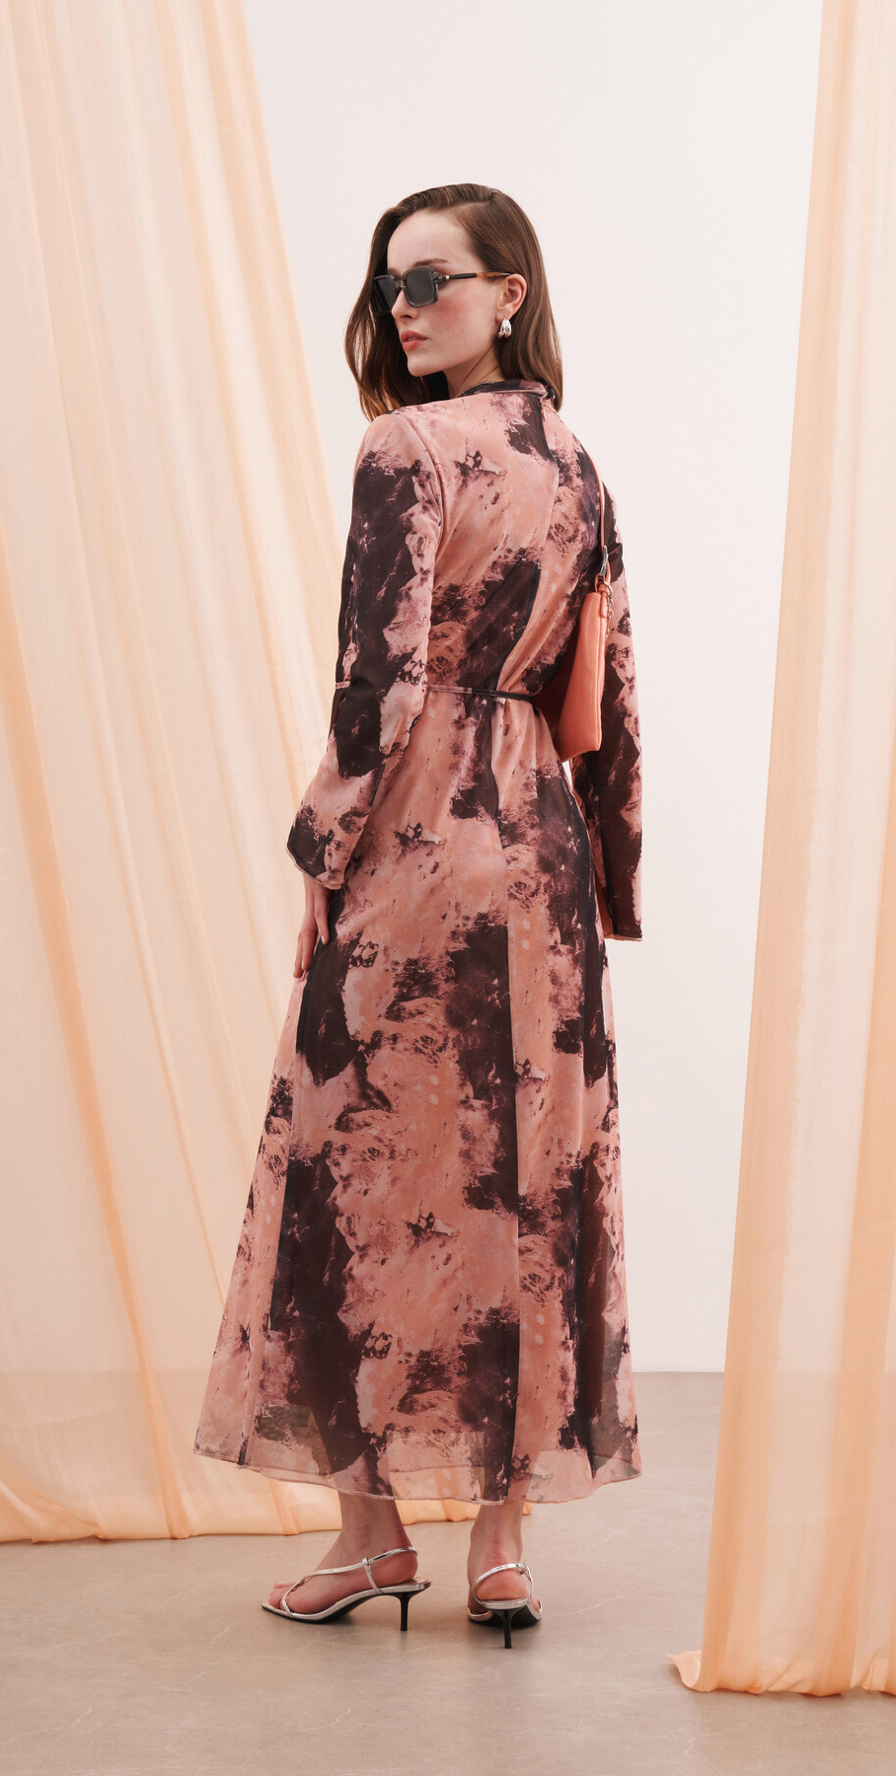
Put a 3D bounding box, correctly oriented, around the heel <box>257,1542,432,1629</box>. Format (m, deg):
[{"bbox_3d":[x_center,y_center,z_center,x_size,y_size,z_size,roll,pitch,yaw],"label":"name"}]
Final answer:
[{"bbox_3d":[-0.128,0.877,3.440,0.238,0.107,0.090,0,-1,29],"label":"heel"}]

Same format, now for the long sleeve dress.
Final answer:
[{"bbox_3d":[-0.037,0.042,3.400,0.530,1.380,0.480,1,-1,-37],"label":"long sleeve dress"}]

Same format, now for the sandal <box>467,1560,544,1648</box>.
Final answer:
[{"bbox_3d":[0.073,0.877,3.420,0.092,0.107,0.235,0,-1,1],"label":"sandal"}]

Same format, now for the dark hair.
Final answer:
[{"bbox_3d":[0.008,-0.733,3.400,0.235,0.300,0.220,1,-1,-40],"label":"dark hair"}]

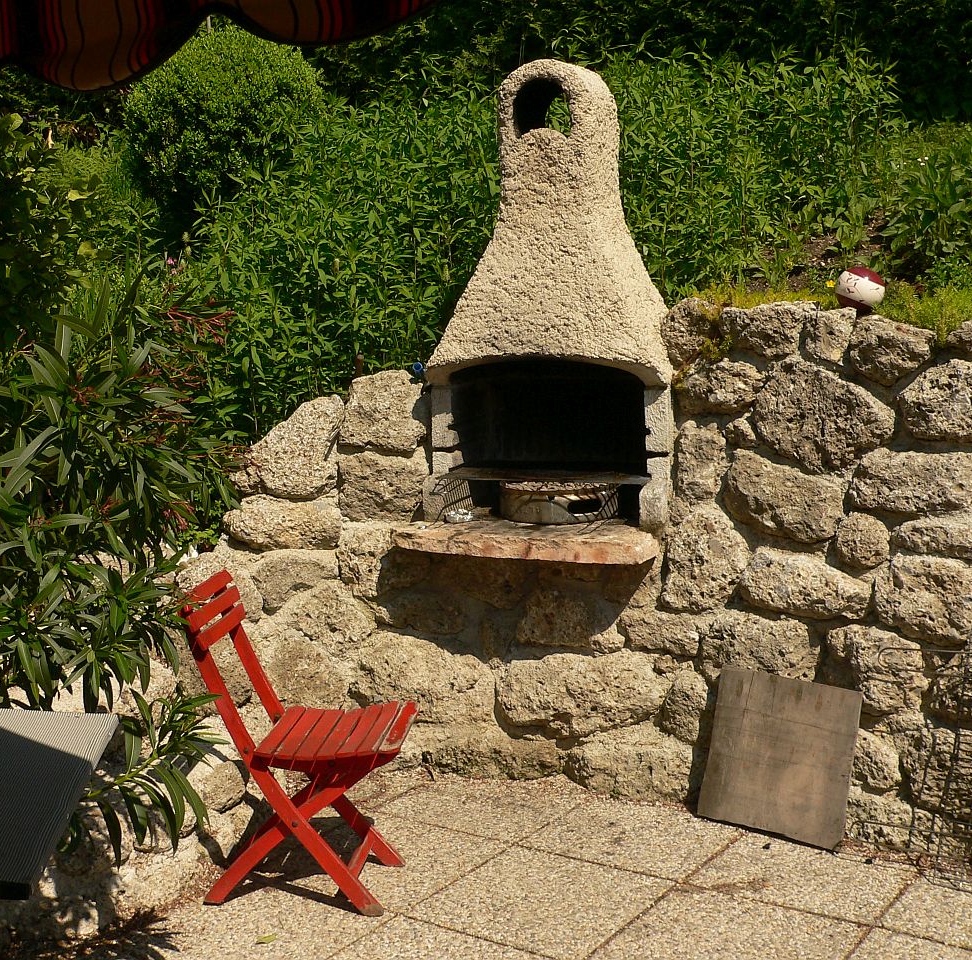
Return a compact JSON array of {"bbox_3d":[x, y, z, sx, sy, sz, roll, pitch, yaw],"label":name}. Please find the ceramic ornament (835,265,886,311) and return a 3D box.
[{"bbox_3d":[1.068,-0.538,3.790,0.144,0.144,0.144,13,9,36],"label":"ceramic ornament"}]

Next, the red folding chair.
[{"bbox_3d":[-0.461,0.674,3.491,0.545,0.825,0.385,-1,7,7],"label":"red folding chair"}]

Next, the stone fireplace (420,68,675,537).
[{"bbox_3d":[0.251,-0.622,4.392,0.800,1.490,0.500,1,8,23],"label":"stone fireplace"}]

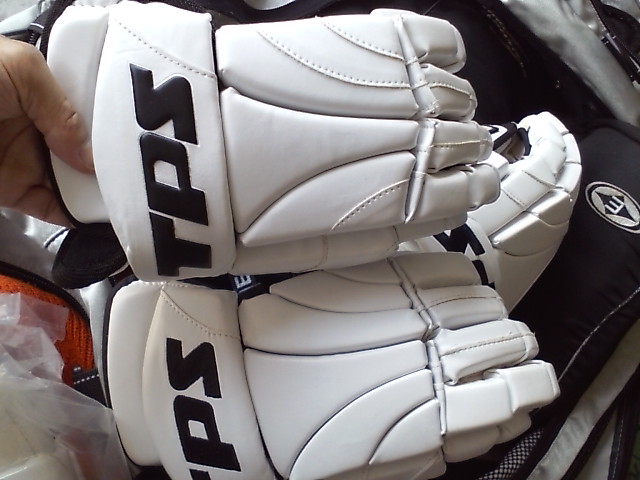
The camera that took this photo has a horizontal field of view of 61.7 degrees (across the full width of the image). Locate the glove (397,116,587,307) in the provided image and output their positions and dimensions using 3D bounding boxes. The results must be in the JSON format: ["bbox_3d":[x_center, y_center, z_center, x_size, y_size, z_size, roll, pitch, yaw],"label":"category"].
[{"bbox_3d":[0.172,-0.019,0.580,0.130,0.160,0.280,24,56,40],"label":"glove"}]

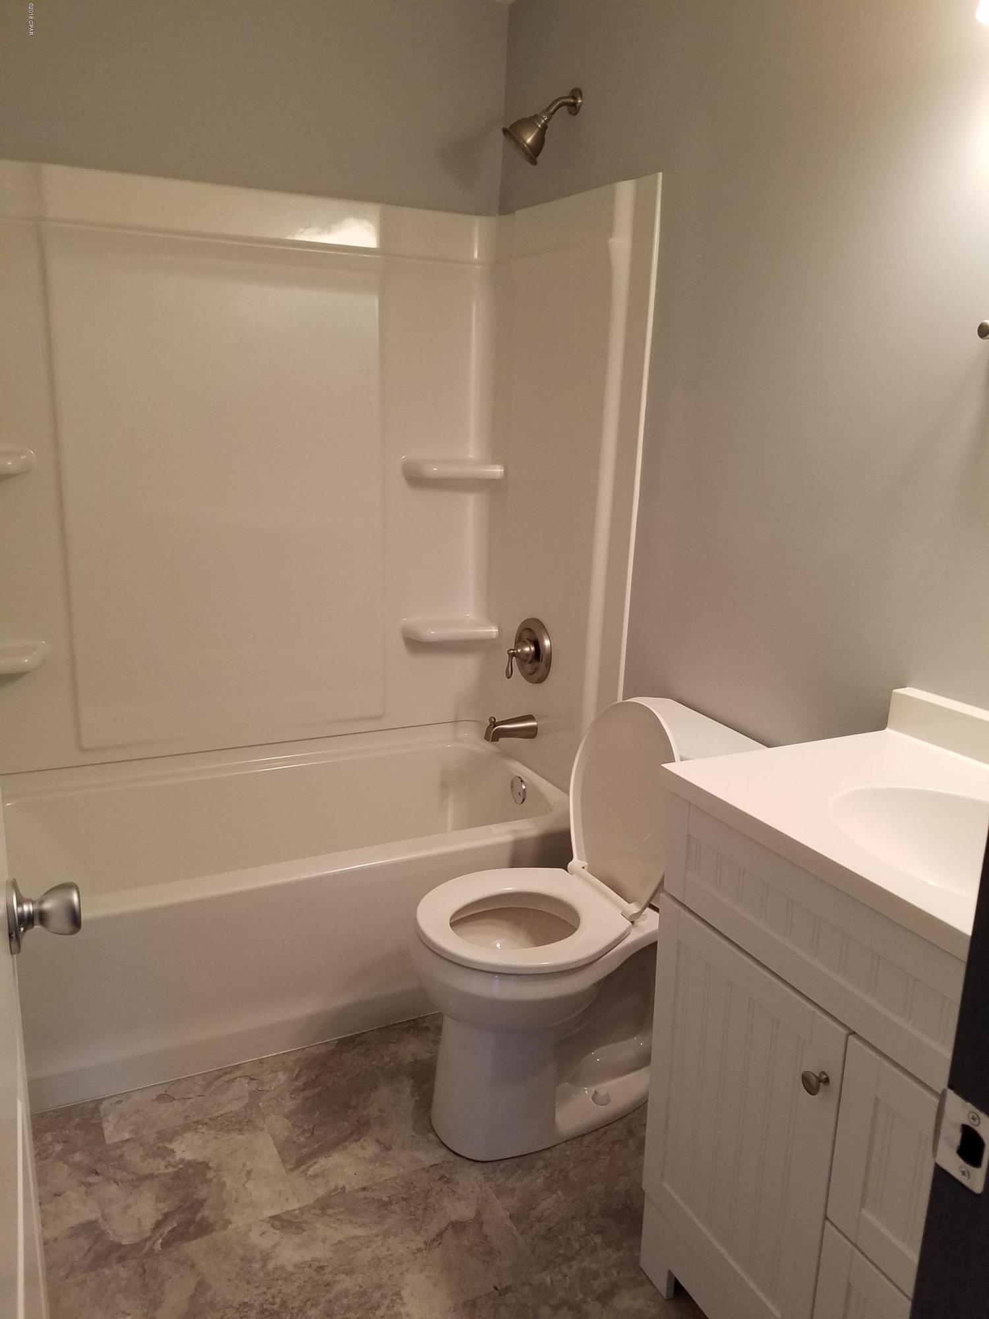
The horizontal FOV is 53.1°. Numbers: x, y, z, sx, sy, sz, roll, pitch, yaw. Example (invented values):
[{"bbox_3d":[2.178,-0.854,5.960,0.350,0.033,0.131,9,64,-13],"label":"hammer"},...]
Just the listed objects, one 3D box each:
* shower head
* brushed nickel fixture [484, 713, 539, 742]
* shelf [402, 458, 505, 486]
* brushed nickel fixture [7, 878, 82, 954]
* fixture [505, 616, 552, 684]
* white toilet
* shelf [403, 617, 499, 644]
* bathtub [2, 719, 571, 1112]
[{"bbox_3d":[0.108,-1.270,2.353,0.197,0.181,0.105,-5,16,-26],"label":"shower head"},{"bbox_3d":[0.042,0.190,2.771,0.150,0.083,0.067,-5,16,-26],"label":"brushed nickel fixture"},{"bbox_3d":[-0.112,-0.537,2.774,0.266,0.051,0.125,-5,16,-26],"label":"shelf"},{"bbox_3d":[-0.391,0.222,0.862,0.062,0.065,0.065,-3,15,-19],"label":"brushed nickel fixture"},{"bbox_3d":[0.073,-0.016,2.731,0.093,0.180,0.180,-5,16,-26],"label":"fixture"},{"bbox_3d":[0.151,0.522,2.010,0.673,0.771,0.415,-5,16,-26],"label":"white toilet"},{"bbox_3d":[-0.126,-0.088,2.889,0.266,0.053,0.125,-5,16,-26],"label":"shelf"},{"bbox_3d":[-0.538,0.552,2.486,1.497,0.436,0.751,-5,16,-26],"label":"bathtub"}]

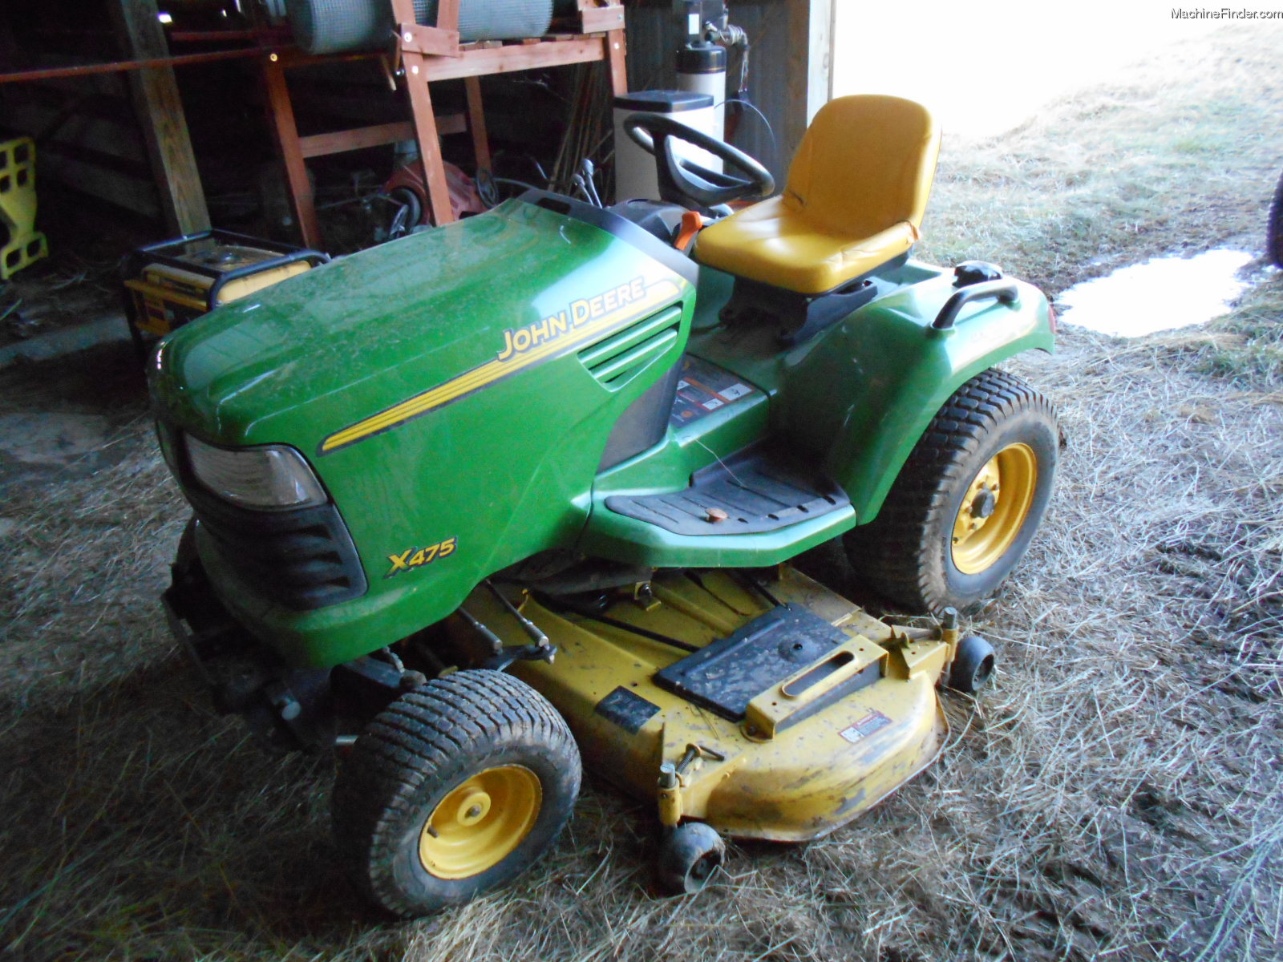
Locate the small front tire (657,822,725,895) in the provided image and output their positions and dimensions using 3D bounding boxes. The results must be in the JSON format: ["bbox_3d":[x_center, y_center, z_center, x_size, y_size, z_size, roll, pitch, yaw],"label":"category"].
[{"bbox_3d":[0.093,0.702,1.794,0.125,0.125,0.080,-21,34,-30],"label":"small front tire"}]

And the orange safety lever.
[{"bbox_3d":[0.099,-0.531,2.052,0.060,0.100,0.035,-21,34,-30],"label":"orange safety lever"}]

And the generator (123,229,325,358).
[{"bbox_3d":[-1.771,-0.753,4.198,0.710,0.500,0.450,20,36,35],"label":"generator"}]

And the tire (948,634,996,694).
[{"bbox_3d":[0.764,0.423,2.231,0.125,0.125,0.080,-21,34,-30],"label":"tire"}]

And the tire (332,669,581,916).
[{"bbox_3d":[-0.328,0.571,1.759,0.450,0.450,0.205,-21,33,-28],"label":"tire"}]

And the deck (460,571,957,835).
[{"bbox_3d":[-0.019,0.248,2.435,0.900,0.260,1.600,-21,34,-30],"label":"deck"}]

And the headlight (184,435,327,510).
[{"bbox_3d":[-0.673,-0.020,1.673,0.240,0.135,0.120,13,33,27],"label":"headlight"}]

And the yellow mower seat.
[{"bbox_3d":[0.435,-0.733,2.394,0.500,0.410,0.475,-21,34,-30],"label":"yellow mower seat"}]

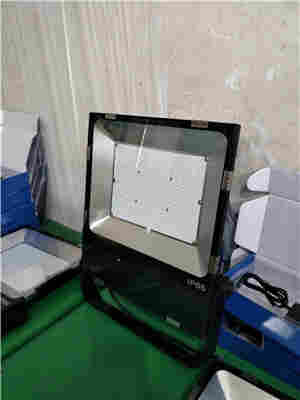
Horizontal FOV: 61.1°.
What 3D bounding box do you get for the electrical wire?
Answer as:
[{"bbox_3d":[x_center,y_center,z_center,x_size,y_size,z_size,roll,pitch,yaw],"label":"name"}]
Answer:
[{"bbox_3d":[0.271,0.214,0.600,0.048,0.025,0.120,-23,35,-31],"label":"electrical wire"}]

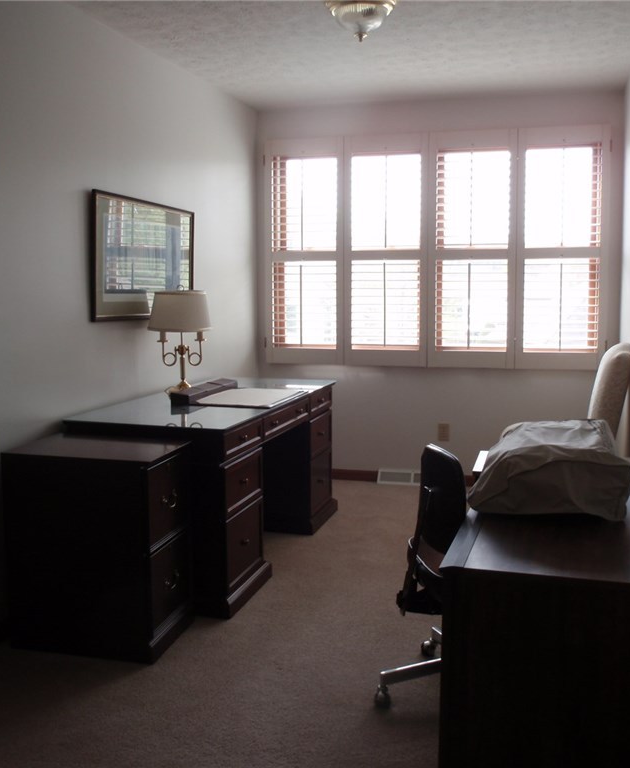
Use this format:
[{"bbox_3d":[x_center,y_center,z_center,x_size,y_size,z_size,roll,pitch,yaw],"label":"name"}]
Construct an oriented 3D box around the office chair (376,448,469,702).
[{"bbox_3d":[0.510,0.600,2.618,0.600,0.785,0.560,-2,6,-17],"label":"office chair"}]

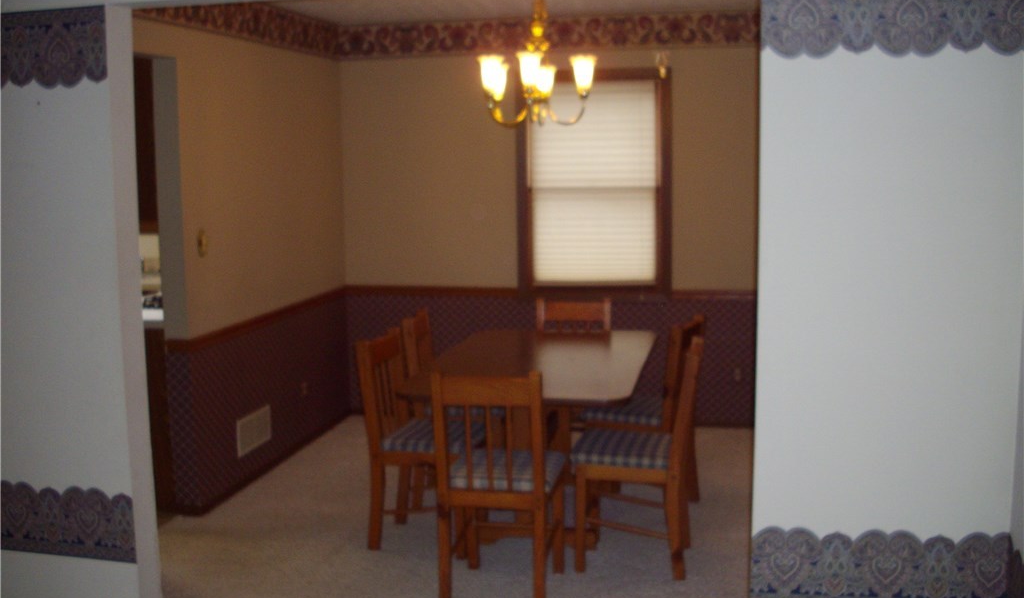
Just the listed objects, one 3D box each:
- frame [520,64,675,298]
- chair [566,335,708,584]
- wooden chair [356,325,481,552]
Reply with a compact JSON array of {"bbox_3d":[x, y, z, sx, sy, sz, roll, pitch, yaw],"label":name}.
[{"bbox_3d":[0.482,-0.671,6.484,0.925,1.370,0.080,1,8,12],"label":"frame"},{"bbox_3d":[0.517,0.620,4.443,0.505,0.905,0.420,1,8,12],"label":"chair"},{"bbox_3d":[-0.355,0.595,4.711,0.505,0.905,0.420,1,8,15],"label":"wooden chair"}]

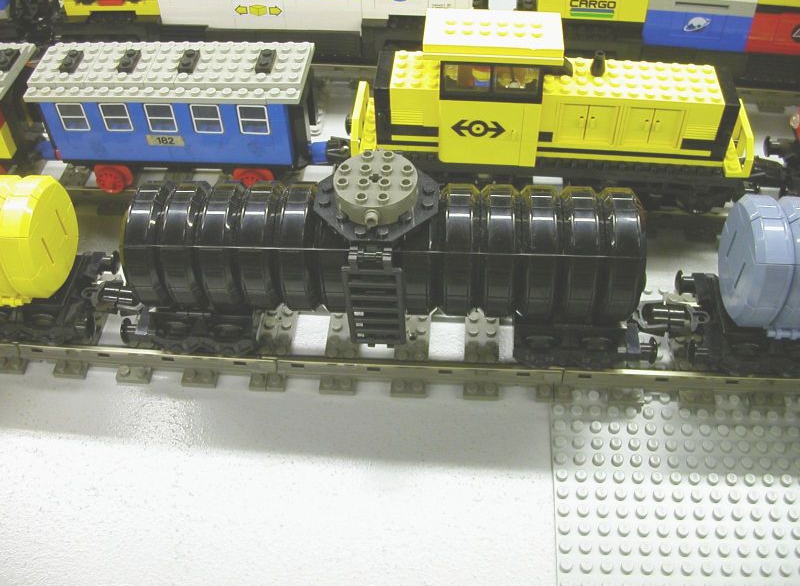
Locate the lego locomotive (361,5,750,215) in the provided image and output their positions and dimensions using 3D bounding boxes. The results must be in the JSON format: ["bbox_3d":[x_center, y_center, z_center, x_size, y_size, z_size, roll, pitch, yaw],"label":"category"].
[{"bbox_3d":[0.075,-0.093,0.434,0.201,0.095,0.048,3,50,5],"label":"lego locomotive"}]

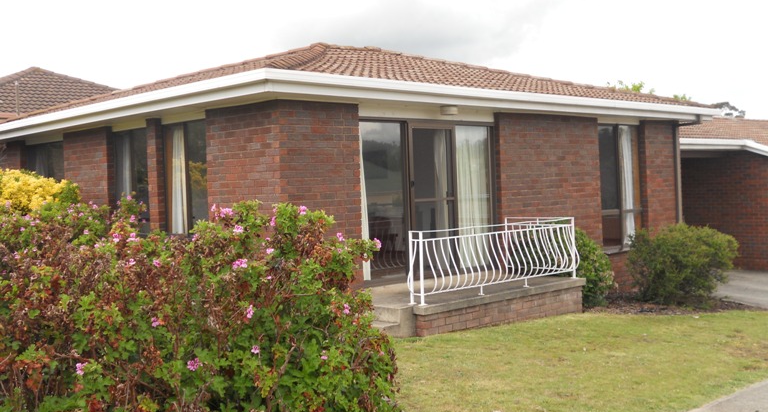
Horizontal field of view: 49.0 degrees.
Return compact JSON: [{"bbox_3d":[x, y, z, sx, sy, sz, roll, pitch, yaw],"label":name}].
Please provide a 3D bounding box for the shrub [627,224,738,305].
[{"bbox_3d":[4.740,0.890,13.400,1.720,1.200,1.550,-2,1,19],"label":"shrub"}]

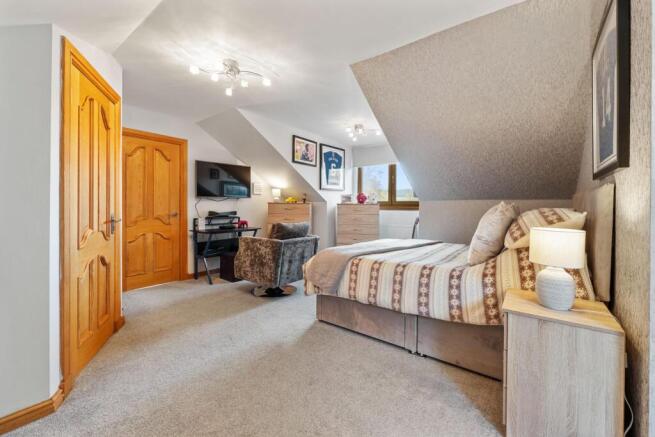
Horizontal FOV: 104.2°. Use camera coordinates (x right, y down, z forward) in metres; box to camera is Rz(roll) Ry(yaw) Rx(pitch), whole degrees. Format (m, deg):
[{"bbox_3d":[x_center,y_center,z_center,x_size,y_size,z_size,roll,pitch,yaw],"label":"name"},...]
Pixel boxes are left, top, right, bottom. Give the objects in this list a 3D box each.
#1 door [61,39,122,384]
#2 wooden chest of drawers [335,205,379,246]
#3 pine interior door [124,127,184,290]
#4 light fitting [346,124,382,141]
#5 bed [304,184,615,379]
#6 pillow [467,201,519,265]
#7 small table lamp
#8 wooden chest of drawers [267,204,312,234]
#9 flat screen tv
[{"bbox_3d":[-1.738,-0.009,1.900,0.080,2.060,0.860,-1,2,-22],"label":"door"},{"bbox_3d":[0.575,0.300,4.820,0.770,1.120,0.410,0,2,9],"label":"wooden chest of drawers"},{"bbox_3d":[-2.380,-0.094,3.440,0.080,2.060,0.860,1,2,36],"label":"pine interior door"},{"bbox_3d":[0.575,-1.371,4.020,0.580,0.170,0.450,-1,2,-22],"label":"light fitting"},{"bbox_3d":[1.064,0.374,2.472,2.040,1.220,1.410,1,2,36],"label":"bed"},{"bbox_3d":[1.265,0.103,1.948,0.460,0.480,0.170,-2,26,-44],"label":"pillow"},{"bbox_3d":[1.209,0.256,1.345,0.225,0.400,0.225,2,2,42],"label":"small table lamp"},{"bbox_3d":[-0.700,0.301,4.800,0.770,1.120,0.410,0,2,-2],"label":"wooden chest of drawers"},{"bbox_3d":[-1.700,-0.627,4.240,0.060,0.560,0.975,1,2,36],"label":"flat screen tv"}]

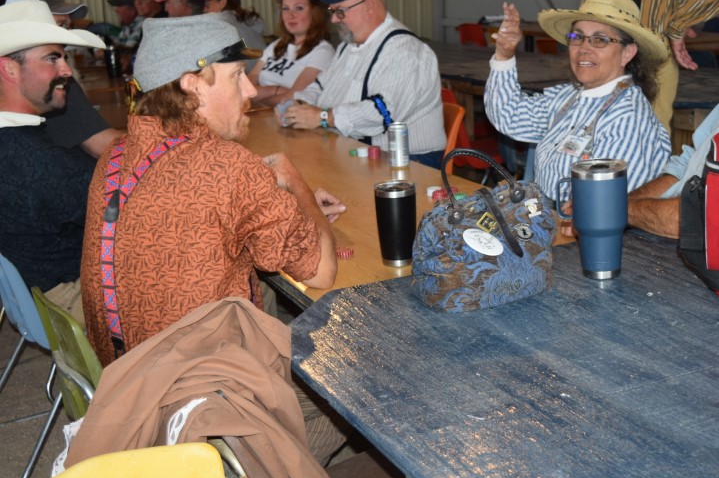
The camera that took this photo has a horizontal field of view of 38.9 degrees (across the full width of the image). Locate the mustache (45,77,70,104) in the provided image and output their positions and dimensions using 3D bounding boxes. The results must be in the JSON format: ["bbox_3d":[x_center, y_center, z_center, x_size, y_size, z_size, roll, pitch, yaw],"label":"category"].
[{"bbox_3d":[-0.686,-0.341,2.330,0.045,0.060,0.075,0,17,7],"label":"mustache"}]

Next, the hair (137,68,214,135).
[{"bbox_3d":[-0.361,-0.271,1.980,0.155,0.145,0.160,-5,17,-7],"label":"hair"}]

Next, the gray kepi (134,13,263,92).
[{"bbox_3d":[-0.321,-0.362,1.980,0.238,0.125,0.168,-20,18,-2],"label":"gray kepi"}]

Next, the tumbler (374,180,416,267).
[{"bbox_3d":[0.081,-0.031,2.195,0.088,0.173,0.088,-2,17,1],"label":"tumbler"}]

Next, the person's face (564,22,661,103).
[{"bbox_3d":[0.648,-0.465,2.640,0.165,0.205,0.185,10,15,38],"label":"person's face"}]

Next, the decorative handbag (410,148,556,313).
[{"bbox_3d":[0.215,-0.038,1.852,0.235,0.275,0.150,-9,18,-20],"label":"decorative handbag"}]

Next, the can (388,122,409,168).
[{"bbox_3d":[0.118,-0.281,3.082,0.066,0.124,0.066,-2,17,1],"label":"can"}]

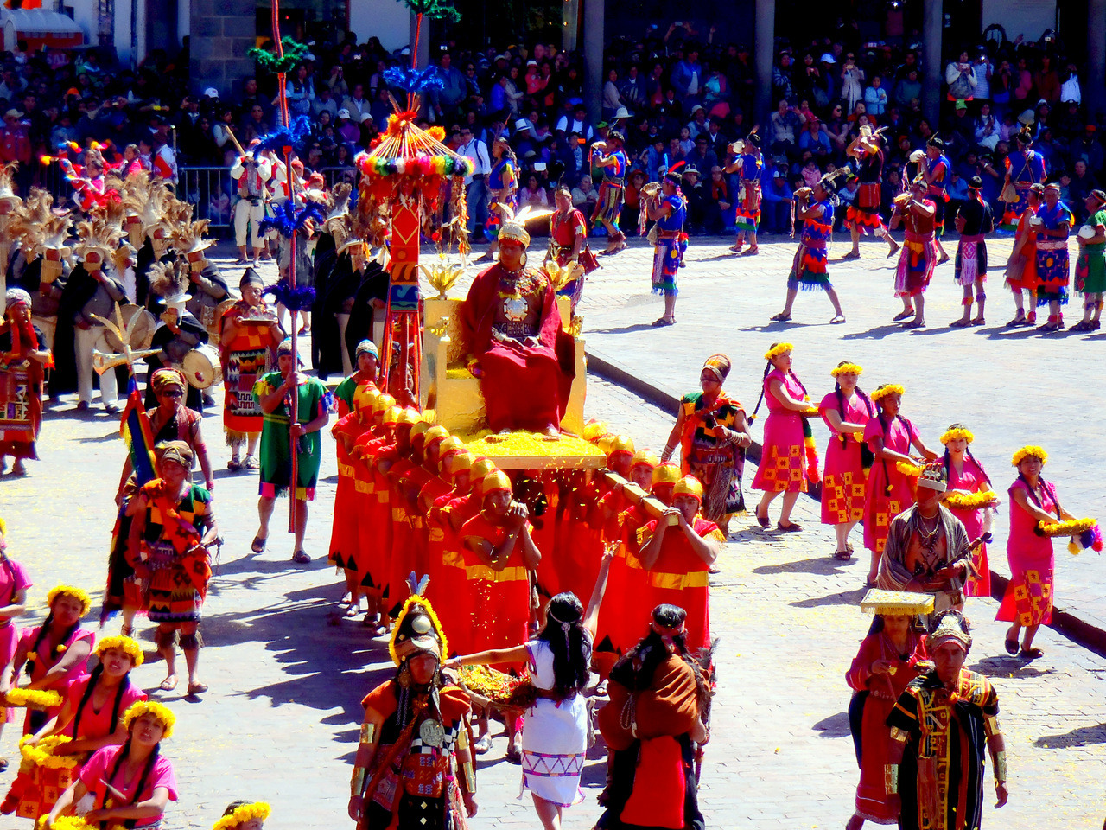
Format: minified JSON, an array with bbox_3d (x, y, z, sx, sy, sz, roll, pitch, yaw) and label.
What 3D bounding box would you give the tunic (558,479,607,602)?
[{"bbox_3d":[0.225,0.898,31.100,0.460,1.130,0.360,-2,8,-13],"label":"tunic"}]

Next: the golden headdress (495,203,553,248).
[{"bbox_3d":[-0.208,-1.323,31.200,0.390,0.300,0.280,0,7,-3],"label":"golden headdress"}]

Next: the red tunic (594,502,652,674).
[{"bbox_3d":[0.541,1.114,28.750,0.480,1.100,0.360,-2,8,-12],"label":"red tunic"}]

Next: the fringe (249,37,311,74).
[{"bbox_3d":[-2.139,-2.817,35.100,0.490,0.300,0.440,0,7,0],"label":"fringe"}]

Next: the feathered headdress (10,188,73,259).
[{"bbox_3d":[-5.265,-1.959,46.000,0.620,0.640,0.500,-1,7,-9],"label":"feathered headdress"}]

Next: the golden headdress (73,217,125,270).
[{"bbox_3d":[-4.629,-1.757,45.600,0.520,0.500,0.440,-1,7,-9],"label":"golden headdress"}]

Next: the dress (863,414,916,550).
[{"bbox_3d":[2.580,0.538,34.200,0.420,1.050,0.350,-3,8,-24],"label":"dress"}]

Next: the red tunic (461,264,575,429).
[{"bbox_3d":[-0.255,-0.472,31.100,0.740,1.120,0.650,-1,7,-9],"label":"red tunic"}]

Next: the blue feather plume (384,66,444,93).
[{"bbox_3d":[-1.094,-2.649,35.300,0.480,0.210,0.420,0,7,0],"label":"blue feather plume"}]

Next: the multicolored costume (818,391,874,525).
[{"bbox_3d":[2.354,0.344,36.000,0.420,1.050,0.340,-4,9,-30],"label":"multicolored costume"}]

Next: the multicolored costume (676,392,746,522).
[{"bbox_3d":[1.262,0.335,35.800,0.530,1.050,0.380,2,7,12],"label":"multicolored costume"}]

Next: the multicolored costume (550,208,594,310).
[{"bbox_3d":[0.219,-1.754,50.300,0.440,1.160,0.320,6,9,37],"label":"multicolored costume"}]

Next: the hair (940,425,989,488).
[{"bbox_3d":[2.979,0.296,32.300,0.370,0.470,0.240,-1,8,-8],"label":"hair"}]

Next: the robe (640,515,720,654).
[{"bbox_3d":[0.821,1.157,29.000,0.500,1.040,0.360,-1,7,-9],"label":"robe"}]

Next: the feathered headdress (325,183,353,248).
[{"bbox_3d":[-2.257,-2.120,47.200,0.300,0.640,0.320,-4,8,-30],"label":"feathered headdress"}]

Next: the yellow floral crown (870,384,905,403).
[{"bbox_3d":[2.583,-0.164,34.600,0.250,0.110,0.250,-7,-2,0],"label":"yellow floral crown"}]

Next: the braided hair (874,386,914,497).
[{"bbox_3d":[2.644,0.204,34.700,0.280,0.840,0.240,-4,9,-33],"label":"braided hair"}]

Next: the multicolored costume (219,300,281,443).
[{"bbox_3d":[-2.795,-0.404,41.400,0.540,1.320,0.380,-1,8,-10],"label":"multicolored costume"}]

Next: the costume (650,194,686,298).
[{"bbox_3d":[1.346,-1.981,52.200,0.360,1.160,0.440,-3,8,-24],"label":"costume"}]

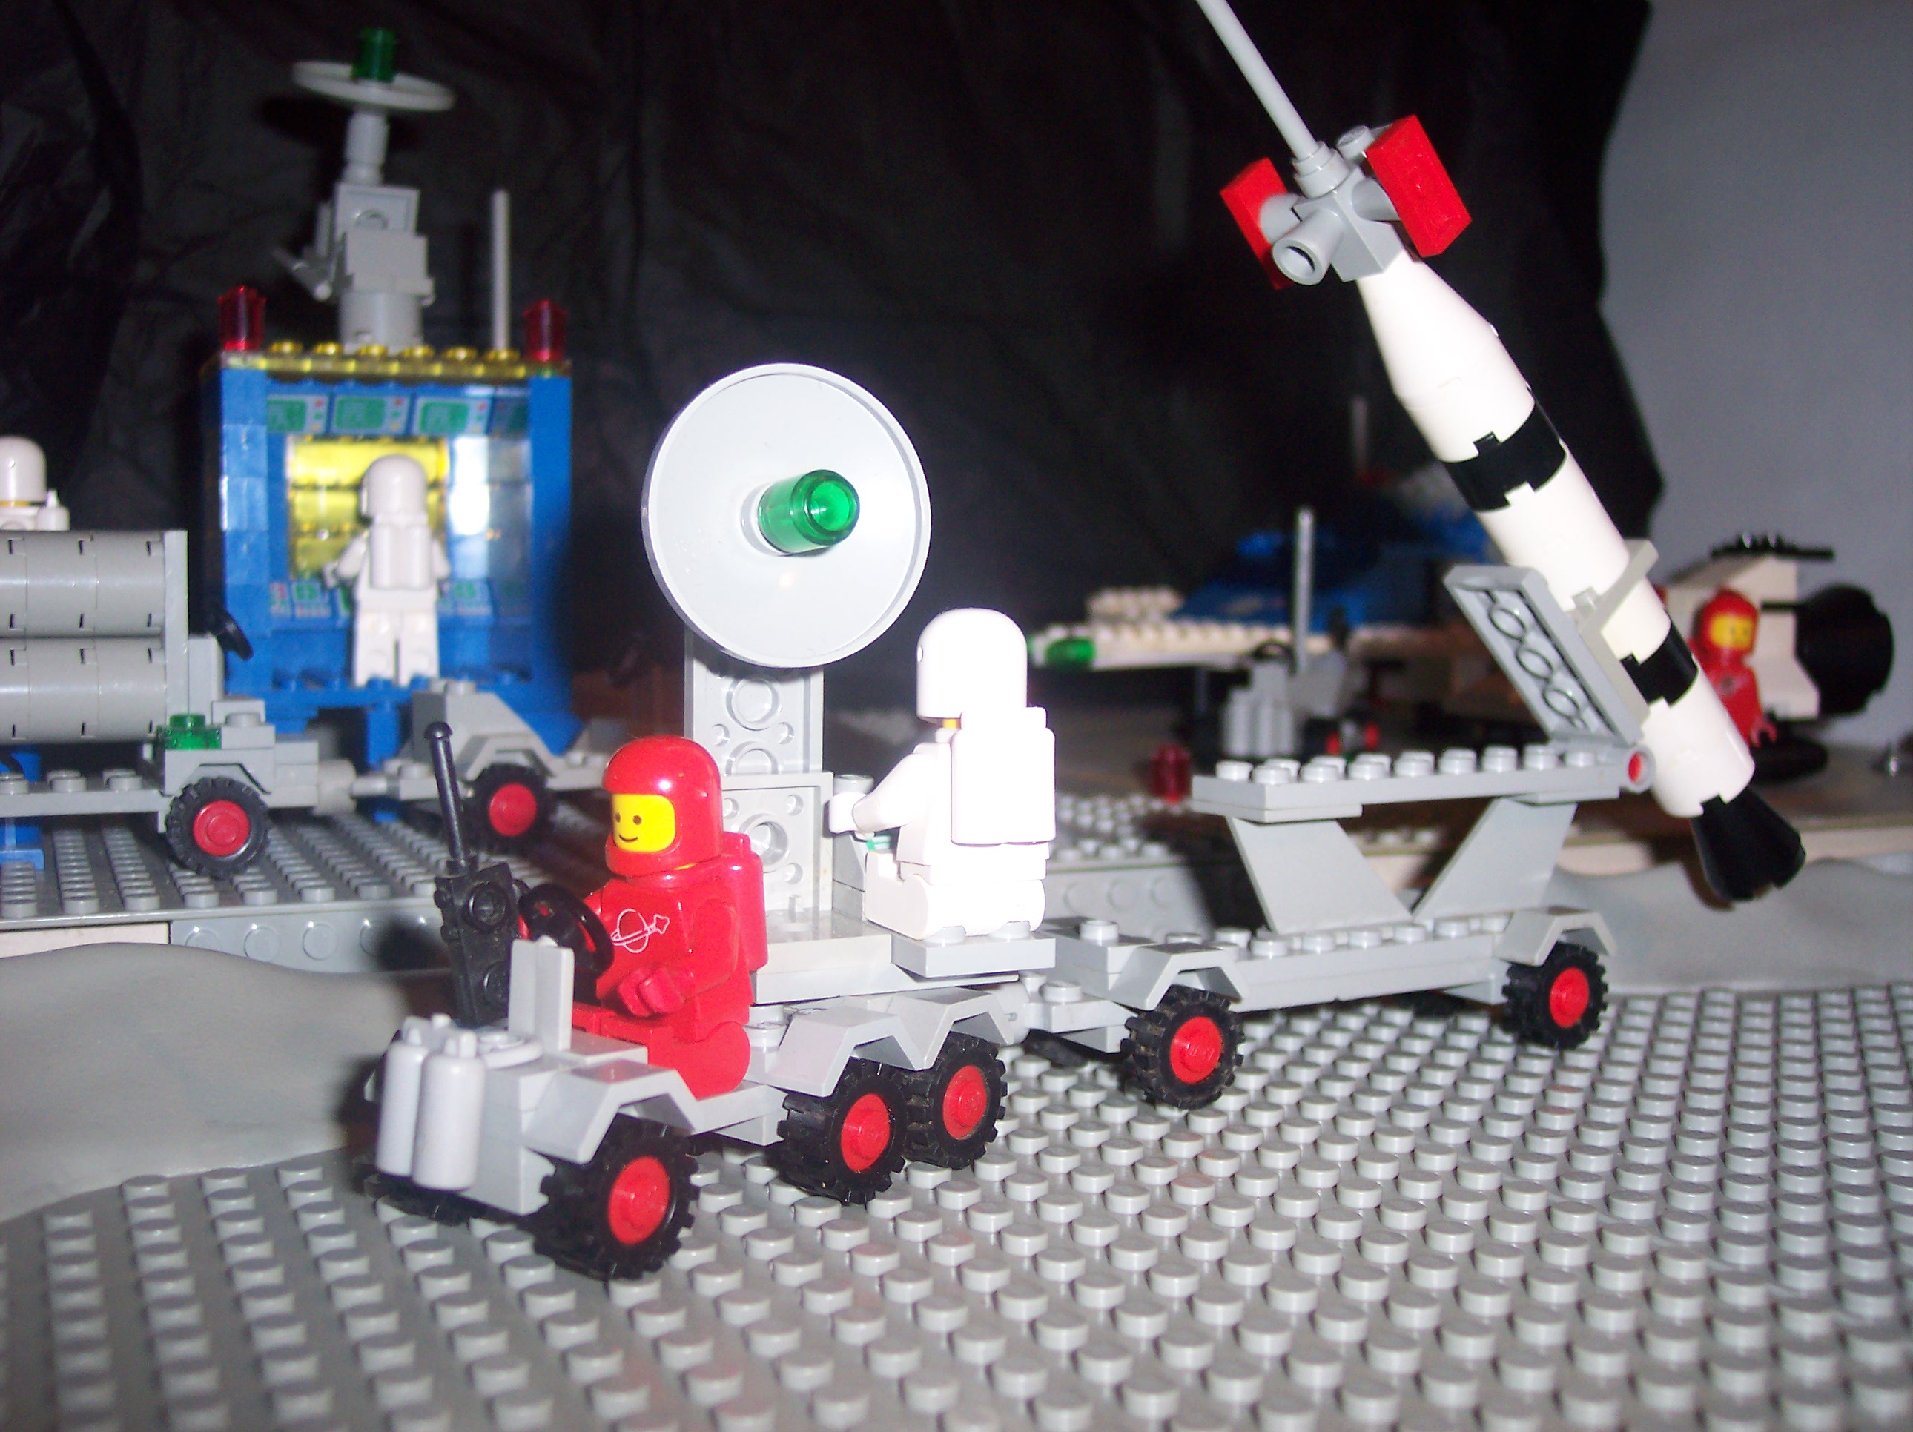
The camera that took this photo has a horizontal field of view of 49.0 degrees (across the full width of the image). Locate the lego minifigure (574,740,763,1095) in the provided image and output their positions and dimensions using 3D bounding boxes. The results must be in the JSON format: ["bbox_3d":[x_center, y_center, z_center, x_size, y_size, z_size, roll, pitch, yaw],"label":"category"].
[{"bbox_3d":[-0.031,0.020,0.214,0.023,0.036,0.023,4,5,40],"label":"lego minifigure"}]

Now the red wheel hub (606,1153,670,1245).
[{"bbox_3d":[-0.031,0.045,0.196,0.005,0.009,0.009,4,5,40],"label":"red wheel hub"}]

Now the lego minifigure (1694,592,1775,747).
[{"bbox_3d":[0.149,-0.004,0.411,0.024,0.042,0.016,0,4,-12],"label":"lego minifigure"}]

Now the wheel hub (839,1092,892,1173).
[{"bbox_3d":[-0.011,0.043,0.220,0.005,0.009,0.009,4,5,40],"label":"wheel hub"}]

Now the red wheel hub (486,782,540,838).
[{"bbox_3d":[-0.075,0.015,0.351,0.009,0.009,0.005,-2,5,-33],"label":"red wheel hub"}]

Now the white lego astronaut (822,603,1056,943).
[{"bbox_3d":[0.000,0.006,0.238,0.023,0.036,0.027,-1,5,-26],"label":"white lego astronaut"}]

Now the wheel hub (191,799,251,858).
[{"bbox_3d":[-0.113,0.017,0.322,0.009,0.009,0.005,-1,5,-24],"label":"wheel hub"}]

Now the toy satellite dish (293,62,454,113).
[{"bbox_3d":[-0.118,-0.127,0.424,0.032,0.005,0.032,12,19,-4],"label":"toy satellite dish"}]

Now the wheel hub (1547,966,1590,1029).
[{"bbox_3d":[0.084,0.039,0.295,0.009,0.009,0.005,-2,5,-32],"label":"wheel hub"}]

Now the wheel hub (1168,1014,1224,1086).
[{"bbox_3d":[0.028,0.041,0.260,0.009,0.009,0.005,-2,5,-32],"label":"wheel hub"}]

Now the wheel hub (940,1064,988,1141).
[{"bbox_3d":[-0.001,0.042,0.233,0.005,0.009,0.009,4,5,40],"label":"wheel hub"}]

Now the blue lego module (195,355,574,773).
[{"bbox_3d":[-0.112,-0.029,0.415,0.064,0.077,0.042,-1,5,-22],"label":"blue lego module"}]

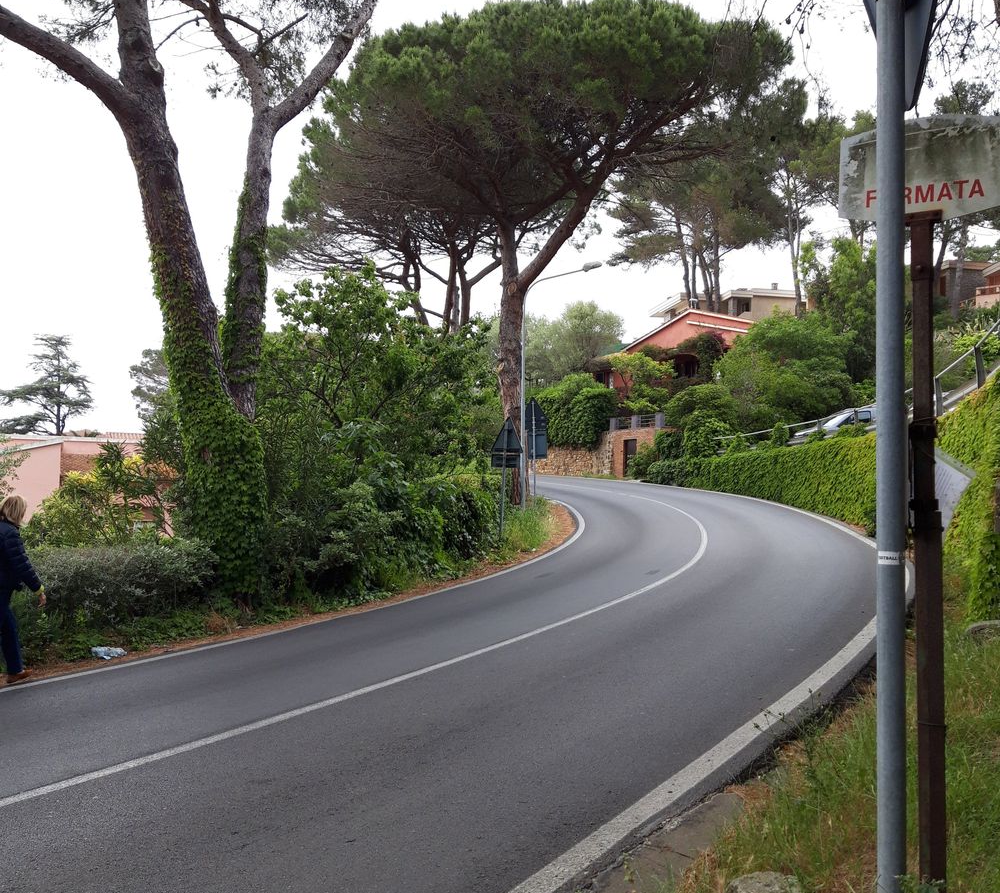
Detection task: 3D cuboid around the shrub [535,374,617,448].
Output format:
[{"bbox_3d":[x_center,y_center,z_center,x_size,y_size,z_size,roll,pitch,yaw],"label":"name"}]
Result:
[{"bbox_3d":[4.148,-1.974,55.000,4.600,4.100,3.600,0,0,12],"label":"shrub"}]

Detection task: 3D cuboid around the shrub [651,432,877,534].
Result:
[{"bbox_3d":[8.100,0.800,32.500,2.200,2.400,20.000,0,0,-7],"label":"shrub"}]

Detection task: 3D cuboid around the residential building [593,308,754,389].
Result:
[{"bbox_3d":[11.126,-5.643,62.000,10.500,6.000,9.000,0,-1,34],"label":"residential building"}]

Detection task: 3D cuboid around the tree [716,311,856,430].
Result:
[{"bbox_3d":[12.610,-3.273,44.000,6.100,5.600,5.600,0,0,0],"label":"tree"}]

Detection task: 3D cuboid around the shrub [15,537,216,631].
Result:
[{"bbox_3d":[-4.550,1.500,11.800,1.200,1.100,2.500,0,-1,43],"label":"shrub"}]

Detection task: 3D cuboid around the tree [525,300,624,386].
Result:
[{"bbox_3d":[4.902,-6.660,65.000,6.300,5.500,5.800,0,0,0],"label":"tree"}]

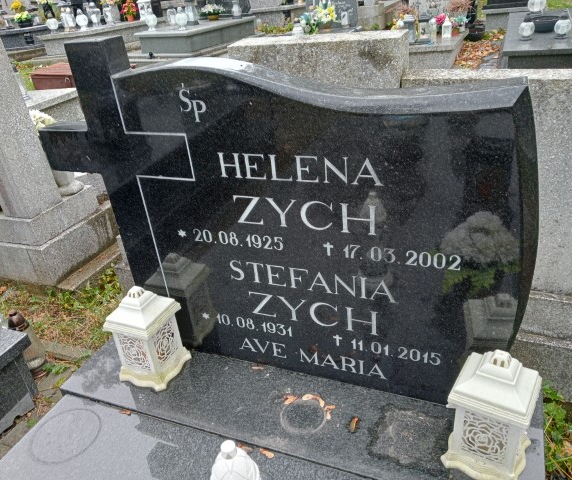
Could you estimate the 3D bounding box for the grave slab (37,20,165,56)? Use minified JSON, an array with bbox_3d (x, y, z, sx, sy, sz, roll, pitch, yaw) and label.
[{"bbox_3d":[-2.564,-2.982,7.532,0.960,0.280,1.700,8,32,25],"label":"grave slab"}]

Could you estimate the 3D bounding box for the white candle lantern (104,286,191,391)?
[{"bbox_3d":[-0.290,0.189,1.075,0.108,0.210,0.108,8,32,25],"label":"white candle lantern"}]

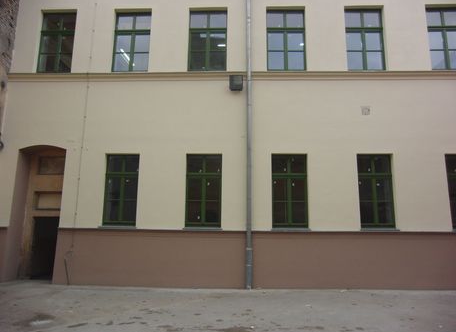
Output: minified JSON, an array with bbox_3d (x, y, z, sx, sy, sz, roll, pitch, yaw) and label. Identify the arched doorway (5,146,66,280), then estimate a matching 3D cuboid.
[{"bbox_3d":[-5.192,1.276,8.786,1.329,3.680,0.450,0,-10,2],"label":"arched doorway"}]

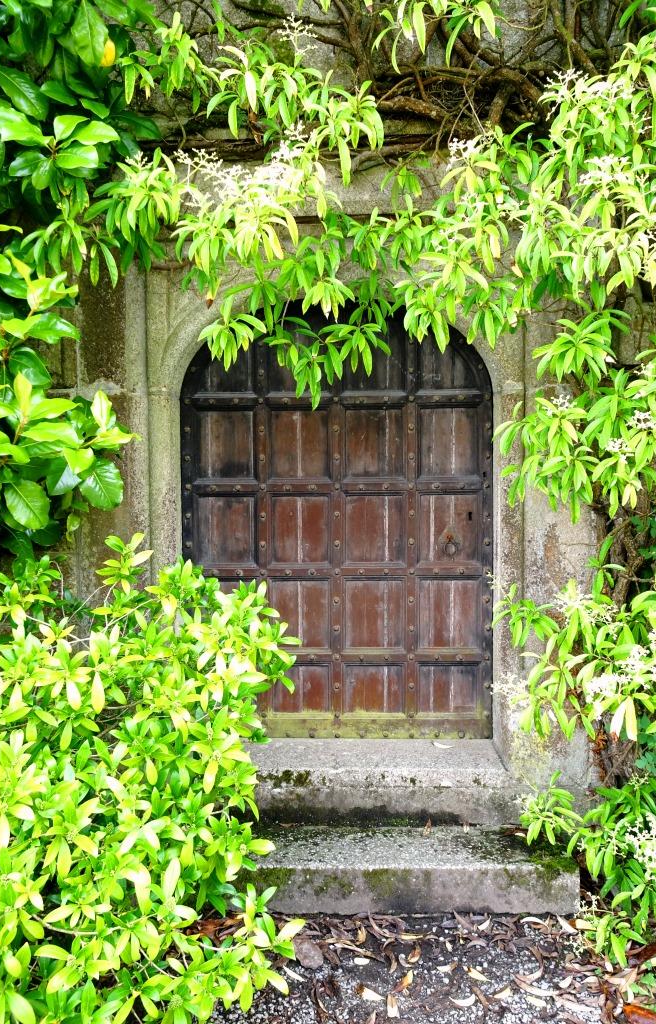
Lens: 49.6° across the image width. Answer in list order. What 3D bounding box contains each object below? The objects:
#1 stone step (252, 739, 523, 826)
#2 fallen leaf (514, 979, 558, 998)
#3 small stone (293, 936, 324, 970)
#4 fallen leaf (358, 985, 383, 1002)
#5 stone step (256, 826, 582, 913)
[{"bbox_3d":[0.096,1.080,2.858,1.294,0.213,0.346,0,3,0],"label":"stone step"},{"bbox_3d":[0.597,1.385,2.057,0.128,0.018,0.044,2,3,31],"label":"fallen leaf"},{"bbox_3d":[-0.053,1.379,2.228,0.088,0.045,0.098,-1,2,-19],"label":"small stone"},{"bbox_3d":[0.114,1.389,2.043,0.093,0.012,0.033,2,4,37],"label":"fallen leaf"},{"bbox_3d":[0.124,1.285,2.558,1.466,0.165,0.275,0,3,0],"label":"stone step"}]

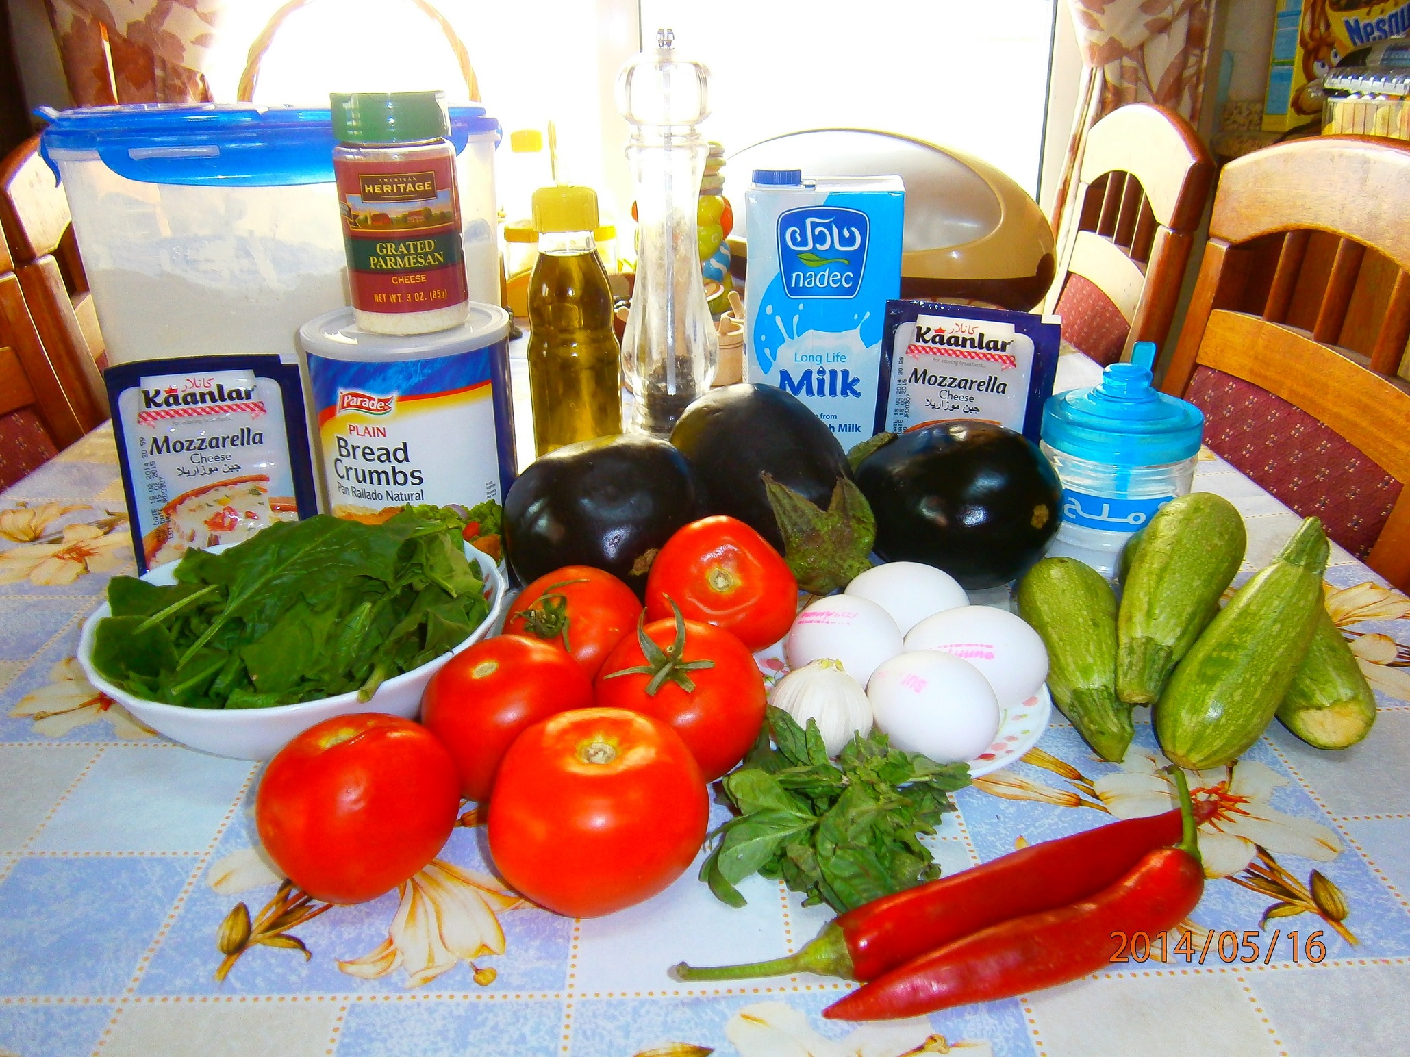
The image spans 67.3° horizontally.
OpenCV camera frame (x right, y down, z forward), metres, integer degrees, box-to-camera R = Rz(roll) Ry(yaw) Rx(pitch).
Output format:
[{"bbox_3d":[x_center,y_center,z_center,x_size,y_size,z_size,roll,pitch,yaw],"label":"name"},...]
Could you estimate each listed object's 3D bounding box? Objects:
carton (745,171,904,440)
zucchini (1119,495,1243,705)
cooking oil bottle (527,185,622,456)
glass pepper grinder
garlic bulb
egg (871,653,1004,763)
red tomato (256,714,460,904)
[{"bbox_3d":[0.072,-0.125,0.674,0.091,0.204,0.061,2,26,4],"label":"carton"},{"bbox_3d":[0.215,0.029,0.483,0.047,0.047,0.123,14,43,29],"label":"zucchini"},{"bbox_3d":[-0.080,-0.108,0.651,0.057,0.196,0.057,-4,26,-6],"label":"cooking oil bottle"},{"bbox_3d":[-0.028,-0.200,0.750,0.070,0.275,0.070,-1,25,0],"label":"glass pepper grinder"},{"bbox_3d":[0.046,0.070,0.414,0.041,0.039,0.041,2,25,7],"label":"garlic bulb"},{"bbox_3d":[0.090,0.070,0.421,0.056,0.043,0.043,21,33,39],"label":"egg"},{"bbox_3d":[-0.124,0.100,0.382,0.070,0.063,0.070,-11,28,-20],"label":"red tomato"}]

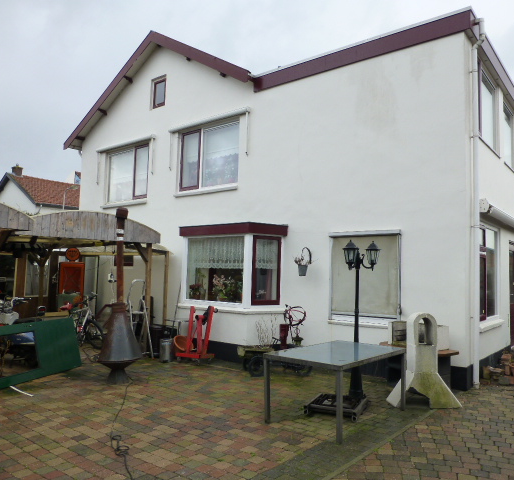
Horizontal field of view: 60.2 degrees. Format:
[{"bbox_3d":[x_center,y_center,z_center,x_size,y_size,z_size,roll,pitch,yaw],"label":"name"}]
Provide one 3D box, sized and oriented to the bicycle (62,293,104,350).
[{"bbox_3d":[-3.424,1.633,8.448,0.600,1.080,1.680,1,-4,14],"label":"bicycle"}]

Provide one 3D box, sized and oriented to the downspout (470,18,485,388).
[{"bbox_3d":[3.538,-0.664,7.031,0.210,5.900,0.110,-2,-6,39],"label":"downspout"}]

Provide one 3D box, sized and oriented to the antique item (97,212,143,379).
[{"bbox_3d":[-1.978,0.801,6.574,0.650,2.550,0.650,2,-5,-6],"label":"antique item"}]

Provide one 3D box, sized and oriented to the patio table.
[{"bbox_3d":[0.975,1.701,5.258,0.962,0.750,1.632,-1,-5,40],"label":"patio table"}]

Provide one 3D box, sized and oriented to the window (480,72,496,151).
[{"bbox_3d":[4.301,-2.434,8.285,0.120,1.380,1.400,-2,-6,39],"label":"window"}]

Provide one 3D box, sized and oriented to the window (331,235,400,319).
[{"bbox_3d":[1.884,0.638,7.839,1.310,1.550,0.120,-2,-6,39],"label":"window"}]

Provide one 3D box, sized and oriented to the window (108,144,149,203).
[{"bbox_3d":[-3.710,-1.832,12.619,2.038,1.536,0.130,-1,-5,40],"label":"window"}]

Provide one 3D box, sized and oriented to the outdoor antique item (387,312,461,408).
[{"bbox_3d":[2.202,1.569,5.856,0.860,1.170,0.320,2,-3,-4],"label":"outdoor antique item"}]

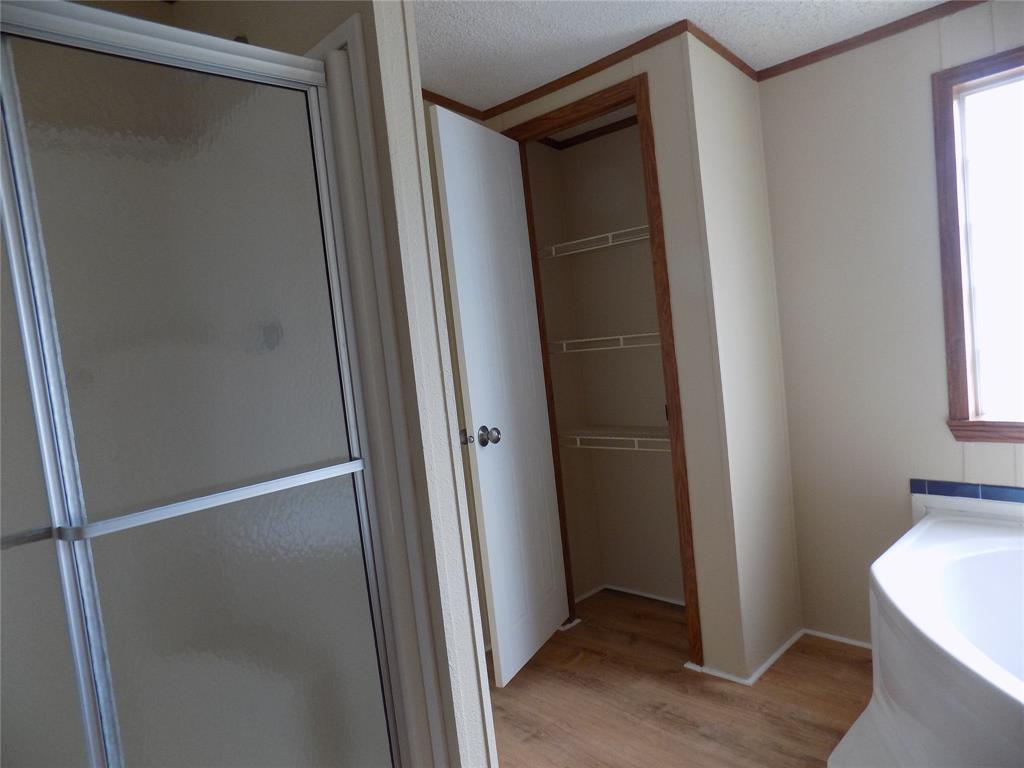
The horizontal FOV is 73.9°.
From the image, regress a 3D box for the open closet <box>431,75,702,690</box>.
[{"bbox_3d":[0.274,0.006,2.614,0.753,2.118,0.996,-3,5,45],"label":"open closet"}]

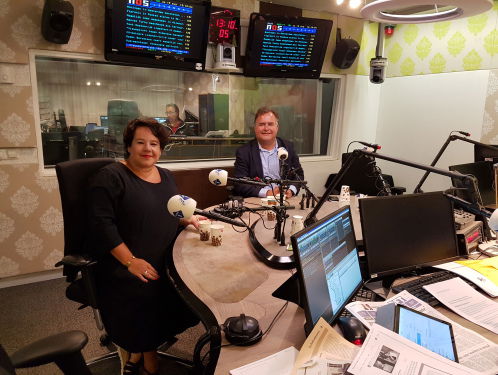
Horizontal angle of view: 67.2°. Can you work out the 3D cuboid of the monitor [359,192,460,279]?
[{"bbox_3d":[0.692,0.193,1.623,0.515,0.320,0.060,-4,-1,-24],"label":"monitor"}]

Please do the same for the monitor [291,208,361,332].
[{"bbox_3d":[0.267,0.266,1.295,0.060,0.320,0.468,-5,7,36],"label":"monitor"}]

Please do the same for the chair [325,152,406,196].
[{"bbox_3d":[0.973,0.203,3.359,0.660,1.020,0.640,4,14,8],"label":"chair"}]

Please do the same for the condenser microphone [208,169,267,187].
[{"bbox_3d":[-0.062,-0.047,1.850,0.270,0.085,0.085,-5,16,-27],"label":"condenser microphone"}]

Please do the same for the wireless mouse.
[{"bbox_3d":[0.326,0.456,1.185,0.066,0.038,0.115,-2,15,-15],"label":"wireless mouse"}]

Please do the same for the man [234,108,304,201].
[{"bbox_3d":[0.145,0.132,2.742,0.550,1.360,0.740,0,14,-8],"label":"man"}]

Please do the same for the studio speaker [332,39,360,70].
[{"bbox_3d":[0.911,-1.247,3.500,0.175,0.265,0.165,-6,34,-29],"label":"studio speaker"}]

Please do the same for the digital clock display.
[{"bbox_3d":[-0.194,-1.306,3.030,0.280,0.280,0.070,-5,16,-26],"label":"digital clock display"}]

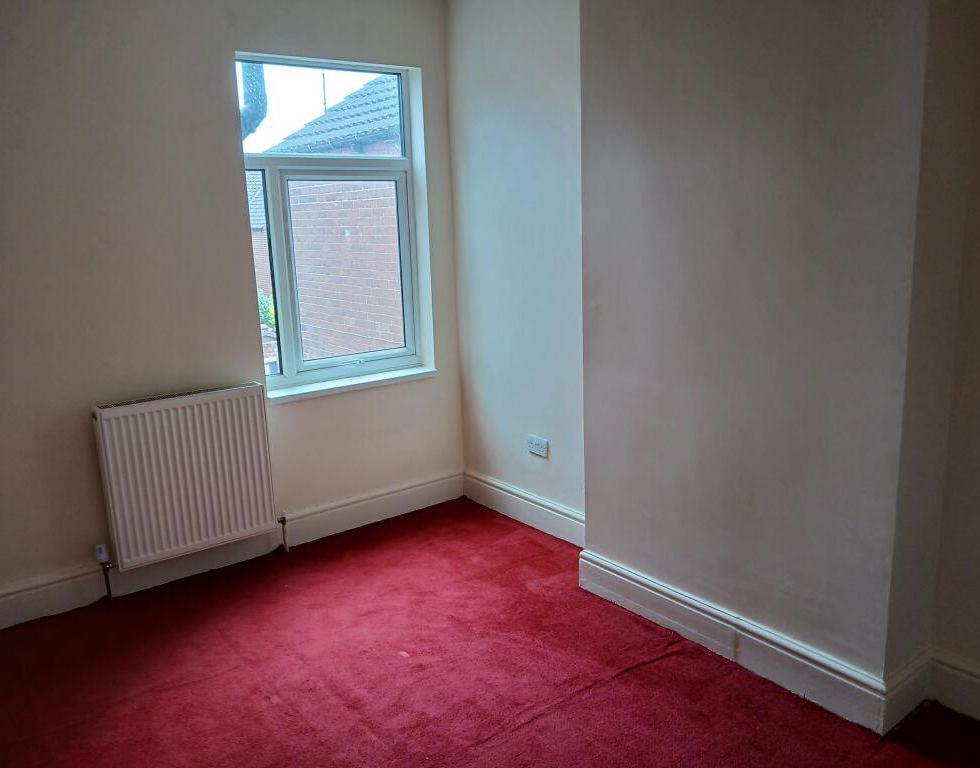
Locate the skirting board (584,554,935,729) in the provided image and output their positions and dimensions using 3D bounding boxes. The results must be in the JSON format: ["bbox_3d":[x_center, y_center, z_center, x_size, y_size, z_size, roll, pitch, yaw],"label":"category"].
[{"bbox_3d":[0.893,0.858,2.872,0.287,0.165,1.289,-10,14,-36],"label":"skirting board"}]

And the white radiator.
[{"bbox_3d":[-1.332,0.392,3.437,0.700,0.700,0.105,-10,14,-36],"label":"white radiator"}]

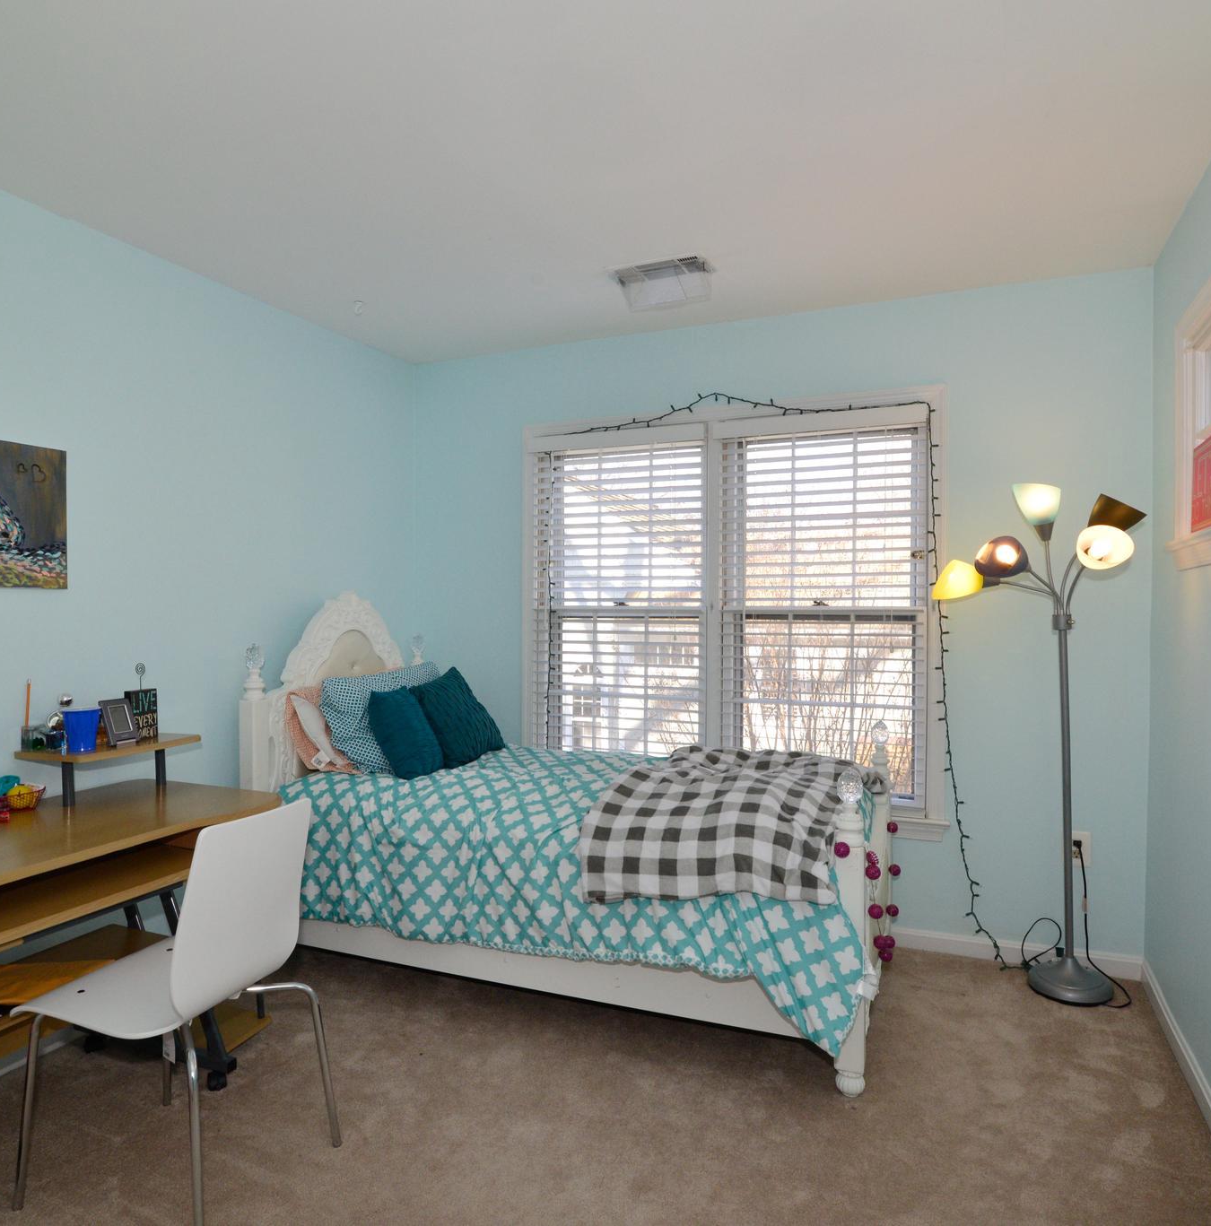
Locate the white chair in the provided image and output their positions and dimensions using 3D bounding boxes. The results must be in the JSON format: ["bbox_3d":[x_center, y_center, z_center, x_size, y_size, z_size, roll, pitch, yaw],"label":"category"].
[{"bbox_3d":[-0.953,0.865,1.860,0.550,0.840,0.420,0,1,18],"label":"white chair"}]

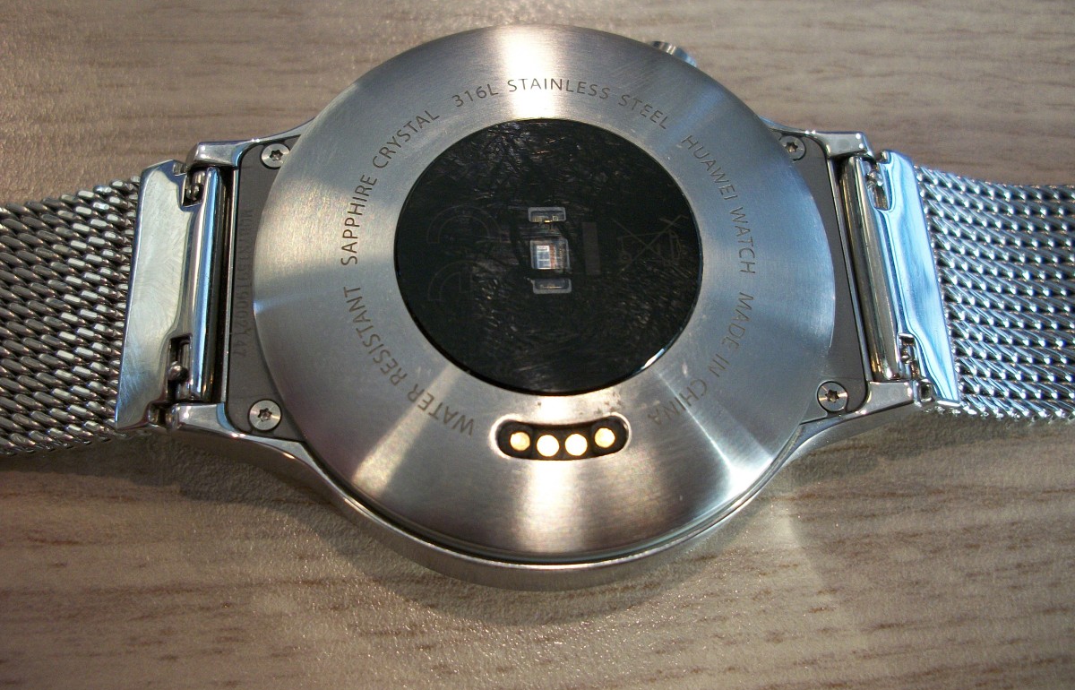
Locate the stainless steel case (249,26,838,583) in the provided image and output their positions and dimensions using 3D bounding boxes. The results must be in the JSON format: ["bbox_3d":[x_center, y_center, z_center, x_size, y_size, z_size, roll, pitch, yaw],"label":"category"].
[{"bbox_3d":[0.001,-0.004,0.078,0.043,0.011,0.043,-2,68,-5],"label":"stainless steel case"}]

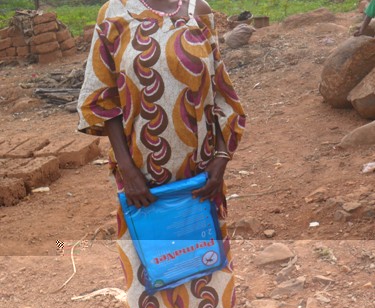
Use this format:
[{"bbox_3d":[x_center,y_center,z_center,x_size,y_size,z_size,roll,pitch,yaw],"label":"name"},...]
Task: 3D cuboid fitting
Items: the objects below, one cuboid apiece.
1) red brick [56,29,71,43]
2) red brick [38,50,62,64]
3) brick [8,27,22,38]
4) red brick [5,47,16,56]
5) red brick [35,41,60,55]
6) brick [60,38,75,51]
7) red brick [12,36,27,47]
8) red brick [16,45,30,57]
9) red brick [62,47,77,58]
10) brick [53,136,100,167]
[{"bbox_3d":[-1.873,-1.790,9.600,0.165,0.130,0.310,0,17,6],"label":"red brick"},{"bbox_3d":[-1.677,-1.174,7.660,0.305,0.108,0.155,-17,21,-30],"label":"red brick"},{"bbox_3d":[-2.647,-1.864,9.750,0.175,0.130,0.310,-10,18,-25],"label":"brick"},{"bbox_3d":[-2.716,-1.565,9.750,0.165,0.130,0.320,-8,18,-19],"label":"red brick"},{"bbox_3d":[-1.712,-1.287,7.623,0.310,0.108,0.155,-17,21,-30],"label":"red brick"},{"bbox_3d":[-1.811,-1.646,9.550,0.165,0.130,0.310,0,17,6],"label":"brick"},{"bbox_3d":[-2.050,-1.371,7.675,0.160,0.108,0.310,-10,19,-19],"label":"red brick"},{"bbox_3d":[-2.013,-1.260,7.712,0.150,0.108,0.310,-10,19,-19],"label":"red brick"},{"bbox_3d":[-1.522,-1.254,7.872,0.155,0.108,0.310,5,21,29],"label":"red brick"},{"bbox_3d":[-0.781,-0.005,4.631,0.171,0.113,0.312,0,17,16],"label":"brick"}]

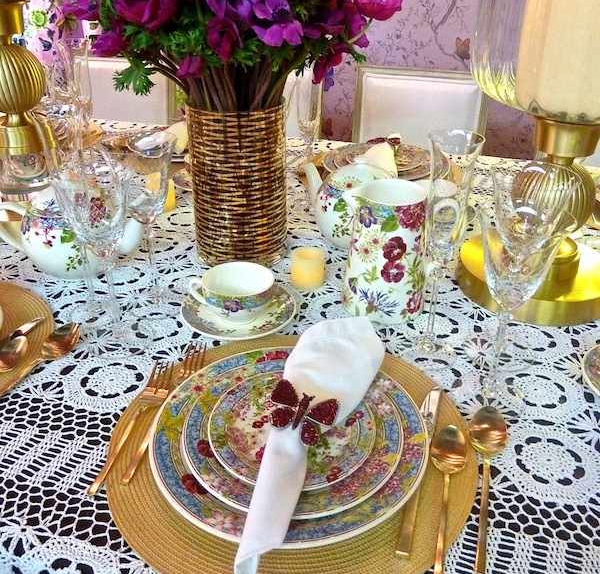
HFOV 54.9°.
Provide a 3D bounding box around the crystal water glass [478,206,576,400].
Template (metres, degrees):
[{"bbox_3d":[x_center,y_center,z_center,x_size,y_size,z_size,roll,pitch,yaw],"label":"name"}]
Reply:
[{"bbox_3d":[0.216,0.030,0.608,0.090,0.220,0.090,0,30,0],"label":"crystal water glass"}]

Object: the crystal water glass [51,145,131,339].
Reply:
[{"bbox_3d":[-0.237,-0.026,0.704,0.090,0.220,0.090,0,30,0],"label":"crystal water glass"}]

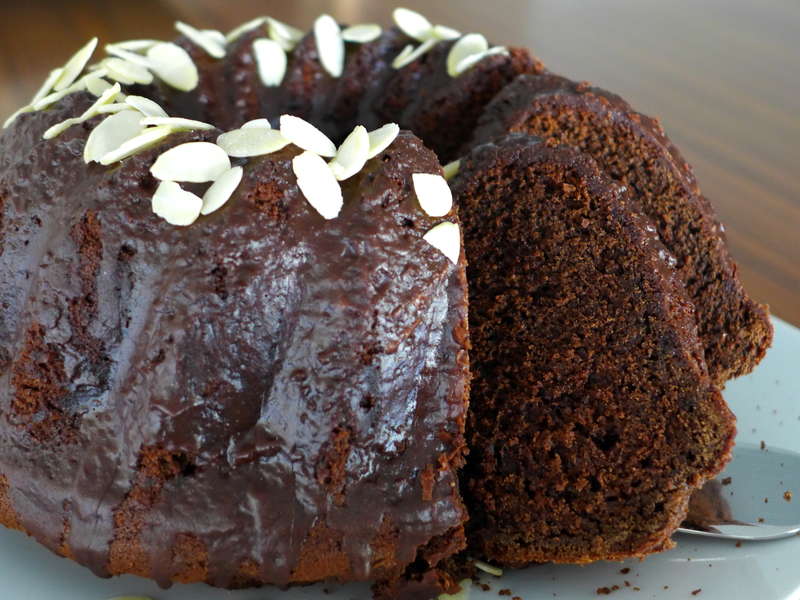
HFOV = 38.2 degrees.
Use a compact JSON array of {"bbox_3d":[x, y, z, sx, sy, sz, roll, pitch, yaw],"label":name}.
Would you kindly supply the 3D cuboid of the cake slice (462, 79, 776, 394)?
[{"bbox_3d":[0.056,-0.014,0.318,0.087,0.095,0.040,-6,23,-15],"label":"cake slice"}]

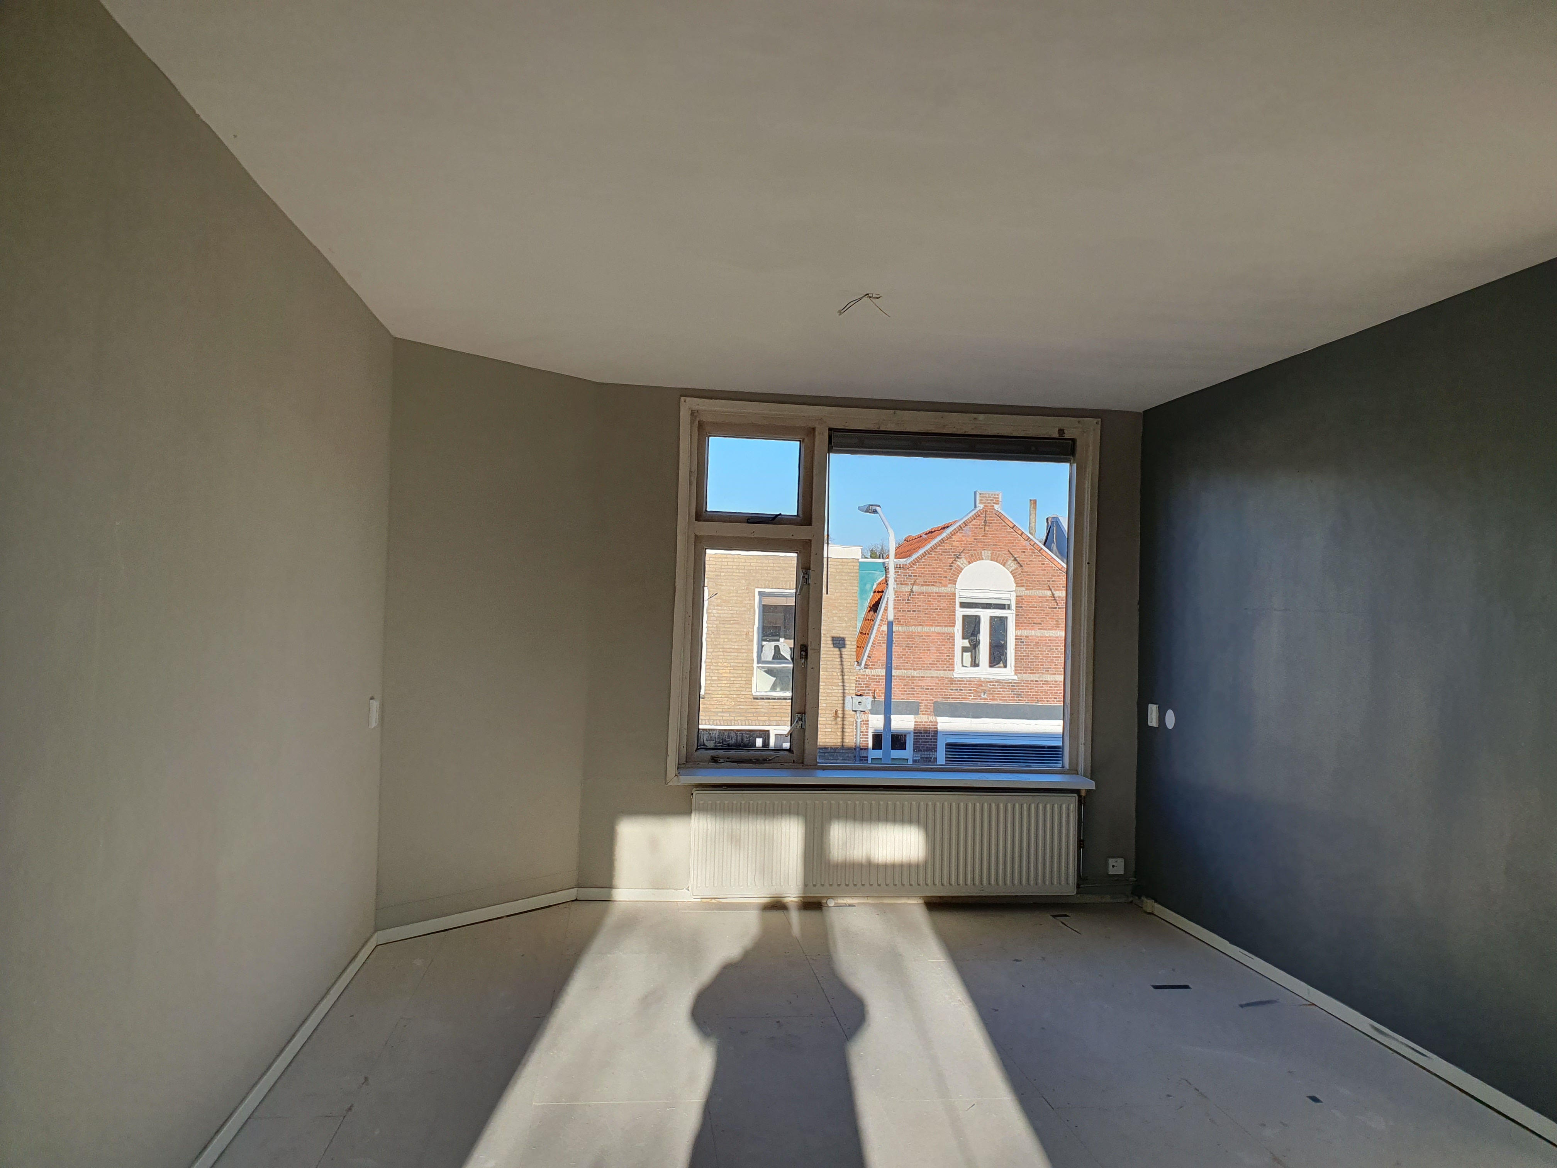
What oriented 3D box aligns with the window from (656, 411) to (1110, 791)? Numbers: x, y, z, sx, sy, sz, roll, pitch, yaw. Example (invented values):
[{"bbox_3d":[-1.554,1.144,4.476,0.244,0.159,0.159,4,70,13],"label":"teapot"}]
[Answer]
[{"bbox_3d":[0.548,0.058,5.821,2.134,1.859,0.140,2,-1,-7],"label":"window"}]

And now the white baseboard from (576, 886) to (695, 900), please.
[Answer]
[{"bbox_3d":[-0.675,1.489,5.598,0.565,0.063,0.016,2,-1,-7],"label":"white baseboard"}]

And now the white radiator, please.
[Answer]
[{"bbox_3d":[0.528,1.260,5.694,1.907,0.502,0.090,2,-1,-7],"label":"white radiator"}]

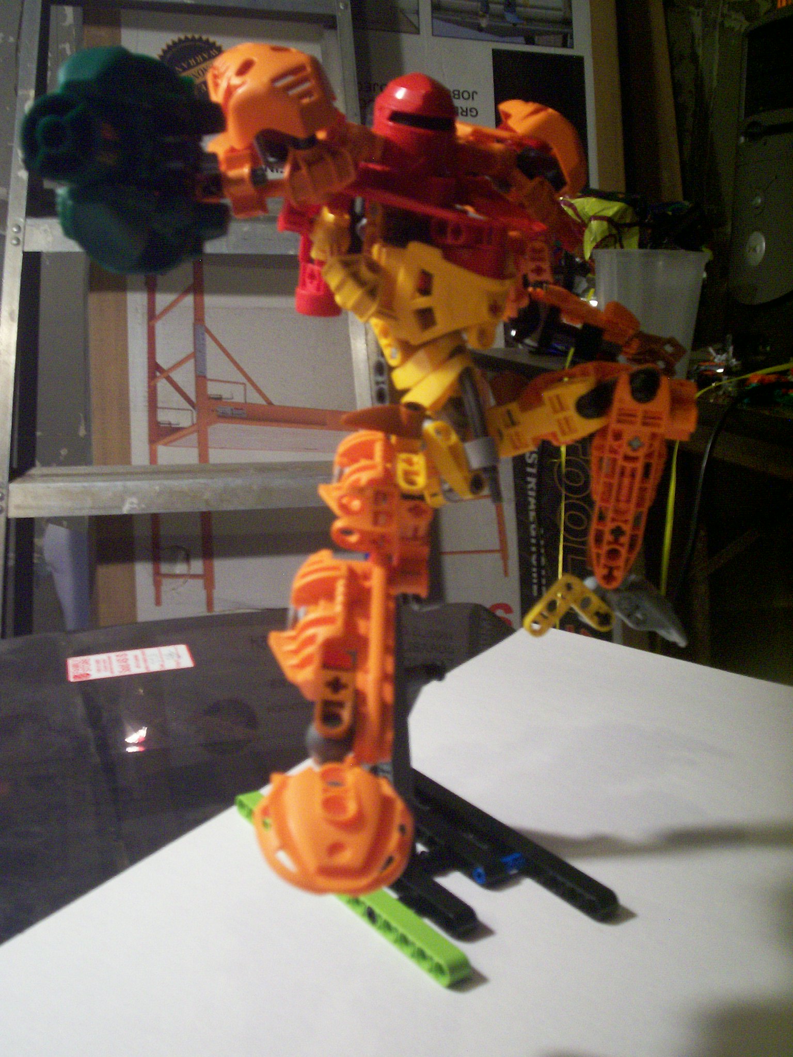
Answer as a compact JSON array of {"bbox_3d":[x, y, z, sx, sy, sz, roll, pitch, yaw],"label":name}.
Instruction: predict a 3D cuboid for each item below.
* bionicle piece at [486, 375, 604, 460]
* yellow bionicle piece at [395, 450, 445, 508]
[{"bbox_3d":[0.050,-0.036,0.356,0.039,0.017,0.010,-16,-2,-5],"label":"bionicle piece"},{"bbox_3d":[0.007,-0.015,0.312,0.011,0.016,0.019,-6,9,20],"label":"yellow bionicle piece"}]

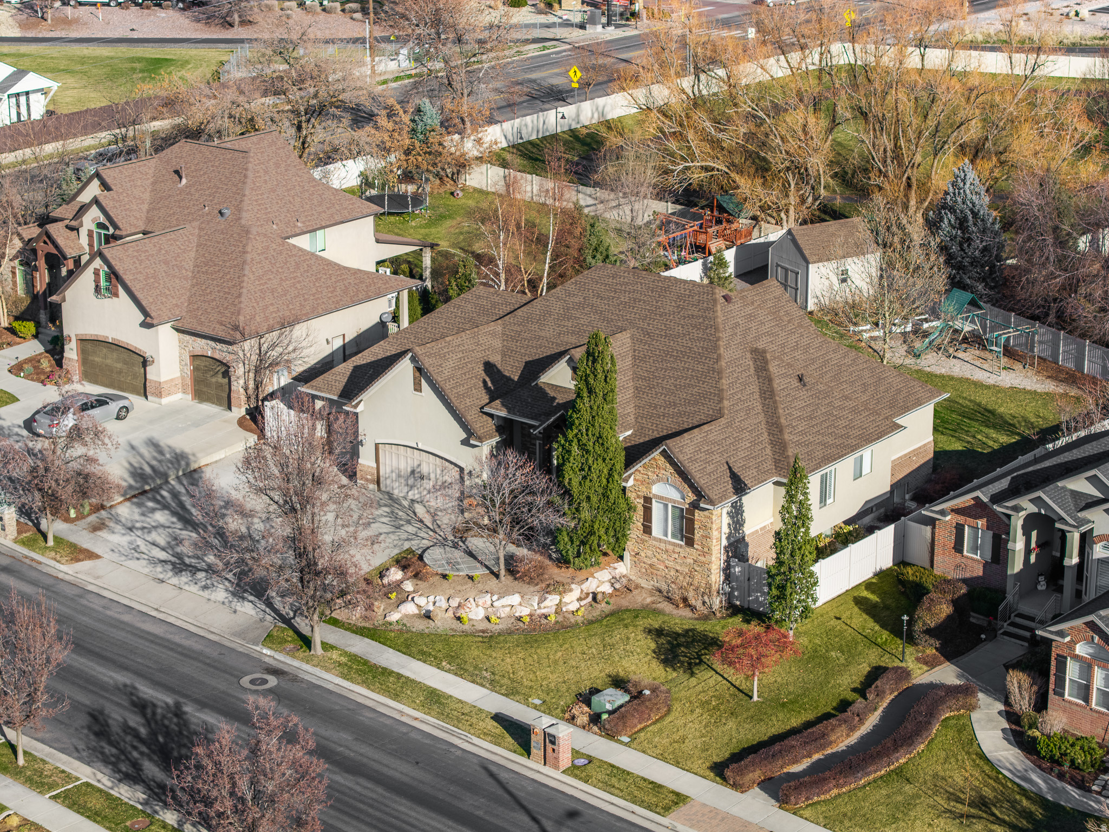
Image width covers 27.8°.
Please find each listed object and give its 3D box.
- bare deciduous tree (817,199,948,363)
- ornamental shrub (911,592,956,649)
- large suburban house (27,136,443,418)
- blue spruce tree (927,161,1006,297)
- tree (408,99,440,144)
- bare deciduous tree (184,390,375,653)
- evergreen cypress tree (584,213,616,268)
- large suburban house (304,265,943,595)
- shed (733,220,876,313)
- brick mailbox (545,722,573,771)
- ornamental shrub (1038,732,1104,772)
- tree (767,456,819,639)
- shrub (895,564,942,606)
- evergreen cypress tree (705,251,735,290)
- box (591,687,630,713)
[{"bbox_3d":[16.685,-6.667,112.026,6.500,8.300,6.300,0,19,0],"label":"bare deciduous tree"},{"bbox_3d":[13.916,7.523,82.333,1.700,1.500,1.800,0,18,0],"label":"ornamental shrub"},{"bbox_3d":[-16.963,-9.125,115.324,21.000,10.200,21.000,14,23,36],"label":"large suburban house"},{"bbox_3d":[22.513,-9.723,121.096,4.200,8.200,4.200,0,19,0],"label":"blue spruce tree"},{"bbox_3d":[-9.131,-19.841,157.145,2.700,4.853,2.700,0,18,0],"label":"tree"},{"bbox_3d":[-9.765,4.058,80.997,6.800,9.800,6.400,0,19,0],"label":"bare deciduous tree"},{"bbox_3d":[2.572,-9.394,126.688,1.900,4.200,1.900,0,19,0],"label":"evergreen cypress tree"},{"bbox_3d":[2.928,-1.996,97.419,23.950,9.700,18.200,14,23,37],"label":"large suburban house"},{"bbox_3d":[15.008,-8.687,125.010,4.800,4.230,3.900,-11,21,-28],"label":"shed"},{"bbox_3d":[0.153,10.931,74.463,0.680,1.530,0.660,17,25,41],"label":"brick mailbox"},{"bbox_3d":[16.597,10.805,72.081,2.400,0.950,1.300,16,25,40],"label":"ornamental shrub"},{"bbox_3d":[8.779,4.836,82.090,1.950,7.194,1.950,0,18,0],"label":"tree"},{"bbox_3d":[14.057,6.438,86.119,2.000,1.150,1.800,16,25,40],"label":"shrub"},{"bbox_3d":[9.230,-8.020,125.093,1.650,2.550,1.650,0,19,0],"label":"evergreen cypress tree"},{"bbox_3d":[1.954,9.911,77.458,0.950,0.680,0.920,14,24,36],"label":"box"}]

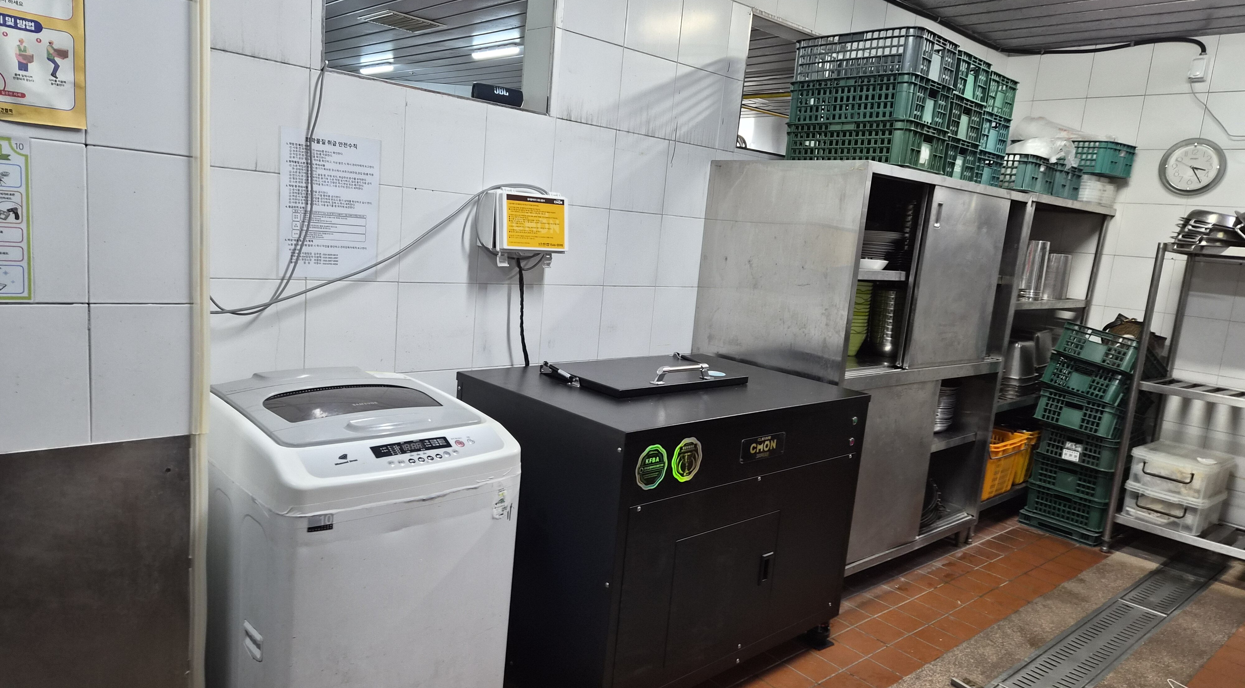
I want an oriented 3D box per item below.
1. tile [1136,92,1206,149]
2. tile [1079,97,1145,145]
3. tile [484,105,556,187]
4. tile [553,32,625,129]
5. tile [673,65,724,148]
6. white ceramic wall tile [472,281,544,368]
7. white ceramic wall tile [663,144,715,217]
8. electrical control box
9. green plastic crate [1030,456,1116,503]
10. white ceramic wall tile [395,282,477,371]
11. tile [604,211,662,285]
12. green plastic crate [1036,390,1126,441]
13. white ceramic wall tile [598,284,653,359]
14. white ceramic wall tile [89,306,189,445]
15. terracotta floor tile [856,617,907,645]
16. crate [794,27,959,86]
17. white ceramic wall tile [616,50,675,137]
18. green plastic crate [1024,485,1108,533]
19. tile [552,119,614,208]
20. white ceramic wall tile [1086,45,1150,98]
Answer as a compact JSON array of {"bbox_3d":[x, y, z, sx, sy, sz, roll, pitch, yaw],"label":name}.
[{"bbox_3d":[3.060,-1.235,4.613,0.010,0.299,0.299,-3,12,-44],"label":"tile"},{"bbox_3d":[2.796,-1.258,4.740,0.010,0.296,0.293,-3,11,-43],"label":"tile"},{"bbox_3d":[-0.361,-0.659,2.898,0.293,0.300,0.010,-3,11,-43],"label":"tile"},{"bbox_3d":[-0.119,-0.975,3.080,0.297,0.302,0.010,-3,11,-43],"label":"tile"},{"bbox_3d":[0.320,-0.985,3.452,0.295,0.302,0.010,-3,12,-43],"label":"tile"},{"bbox_3d":[-0.413,-0.065,2.991,0.299,0.299,0.010,-3,12,-44],"label":"white ceramic wall tile"},{"bbox_3d":[0.289,-0.685,3.496,0.295,0.298,0.010,-3,12,-43],"label":"white ceramic wall tile"},{"bbox_3d":[-0.345,-0.406,2.905,0.285,0.225,0.150,-3,12,-43],"label":"electrical control box"},{"bbox_3d":[2.635,0.716,4.716,0.530,0.168,0.365,-3,12,-43],"label":"green plastic crate"},{"bbox_3d":[-0.629,-0.056,2.787,0.293,0.300,0.010,-3,11,-43],"label":"white ceramic wall tile"},{"bbox_3d":[0.046,-0.389,3.364,0.299,0.299,0.010,-3,12,-44],"label":"tile"},{"bbox_3d":[2.503,0.397,4.440,0.372,0.165,0.525,18,4,41],"label":"green plastic crate"},{"bbox_3d":[0.019,-0.087,3.414,0.297,0.302,0.010,-3,11,-43],"label":"white ceramic wall tile"},{"bbox_3d":[-0.985,0.062,1.708,0.195,0.292,0.010,-3,12,-43],"label":"white ceramic wall tile"},{"bbox_3d":[0.965,1.076,3.090,0.152,0.010,0.150,-3,11,-43],"label":"terracotta floor tile"},{"bbox_3d":[1.043,-1.160,3.432,0.360,0.180,0.550,-3,12,-44],"label":"crate"},{"bbox_3d":[0.099,-0.985,3.283,0.297,0.302,0.010,-3,11,-43],"label":"white ceramic wall tile"},{"bbox_3d":[2.632,0.887,4.750,0.540,0.175,0.390,-3,12,-44],"label":"green plastic crate"},{"bbox_3d":[-0.145,-0.669,3.097,0.293,0.300,0.010,-3,11,-43],"label":"tile"},{"bbox_3d":[2.916,-1.603,4.843,0.010,0.302,0.297,-3,11,-43],"label":"white ceramic wall tile"}]

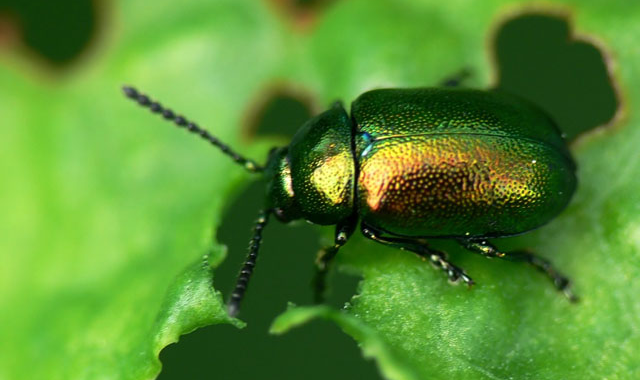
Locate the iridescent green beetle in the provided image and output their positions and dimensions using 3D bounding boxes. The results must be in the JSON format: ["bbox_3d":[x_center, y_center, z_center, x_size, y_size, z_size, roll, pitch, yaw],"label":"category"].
[{"bbox_3d":[0.001,0.000,0.118,0.008,0.002,0.005,-2,59,0],"label":"iridescent green beetle"}]

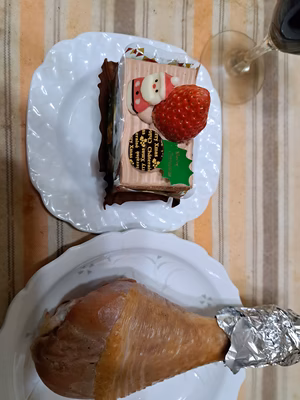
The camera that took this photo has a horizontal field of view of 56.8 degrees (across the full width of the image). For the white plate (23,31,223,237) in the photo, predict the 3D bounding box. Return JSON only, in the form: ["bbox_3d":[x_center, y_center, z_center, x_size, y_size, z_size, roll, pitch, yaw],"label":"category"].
[{"bbox_3d":[-0.016,-0.055,0.247,0.168,0.021,0.168,0,91,-15],"label":"white plate"}]

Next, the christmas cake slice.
[{"bbox_3d":[0.002,-0.057,0.217,0.072,0.073,0.118,2,91,-15],"label":"christmas cake slice"}]

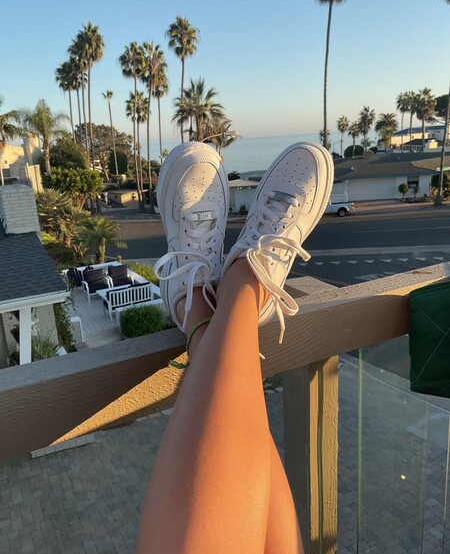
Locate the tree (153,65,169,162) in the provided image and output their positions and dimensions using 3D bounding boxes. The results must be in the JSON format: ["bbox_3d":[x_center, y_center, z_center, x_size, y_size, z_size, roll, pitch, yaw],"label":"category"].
[{"bbox_3d":[-7.538,-16.570,60.150,2.200,16.268,2.200,-3,15,0],"label":"tree"}]

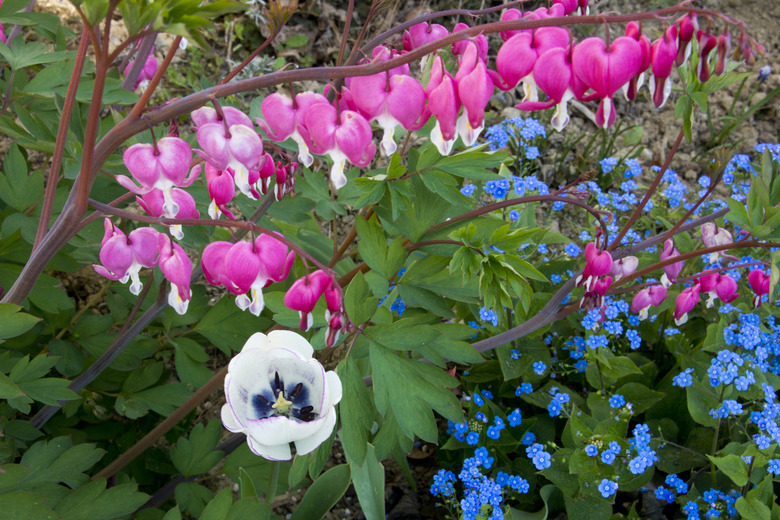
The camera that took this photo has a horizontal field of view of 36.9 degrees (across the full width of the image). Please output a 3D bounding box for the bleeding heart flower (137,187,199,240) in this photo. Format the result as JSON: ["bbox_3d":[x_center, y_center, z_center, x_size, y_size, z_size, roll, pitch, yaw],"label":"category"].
[{"bbox_3d":[-0.108,-0.024,0.570,0.029,0.029,0.017,0,28,0],"label":"bleeding heart flower"}]

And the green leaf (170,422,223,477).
[{"bbox_3d":[-0.122,0.120,0.740,0.033,0.009,0.036,9,54,6],"label":"green leaf"}]

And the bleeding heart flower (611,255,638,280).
[{"bbox_3d":[0.171,0.006,0.860,0.023,0.023,0.014,-5,27,-9],"label":"bleeding heart flower"}]

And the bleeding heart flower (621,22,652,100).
[{"bbox_3d":[0.110,-0.088,0.520,0.017,0.034,0.014,-18,39,-24],"label":"bleeding heart flower"}]

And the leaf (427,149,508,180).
[{"bbox_3d":[0.035,-0.044,0.540,0.037,0.008,0.021,-5,32,-8],"label":"leaf"}]

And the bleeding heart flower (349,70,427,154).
[{"bbox_3d":[-0.001,-0.065,0.520,0.034,0.037,0.018,-2,28,-4],"label":"bleeding heart flower"}]

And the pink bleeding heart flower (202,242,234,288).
[{"bbox_3d":[-0.071,0.003,0.505,0.022,0.023,0.014,10,31,17],"label":"pink bleeding heart flower"}]

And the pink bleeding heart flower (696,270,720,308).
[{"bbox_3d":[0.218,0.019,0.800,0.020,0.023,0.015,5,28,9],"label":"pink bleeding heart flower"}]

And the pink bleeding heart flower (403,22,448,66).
[{"bbox_3d":[0.018,-0.107,0.580,0.024,0.024,0.015,0,30,0],"label":"pink bleeding heart flower"}]

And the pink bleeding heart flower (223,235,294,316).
[{"bbox_3d":[-0.056,0.007,0.500,0.029,0.031,0.016,-12,37,-16],"label":"pink bleeding heart flower"}]

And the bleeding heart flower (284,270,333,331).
[{"bbox_3d":[-0.035,0.017,0.500,0.020,0.024,0.014,-19,35,-29],"label":"bleeding heart flower"}]

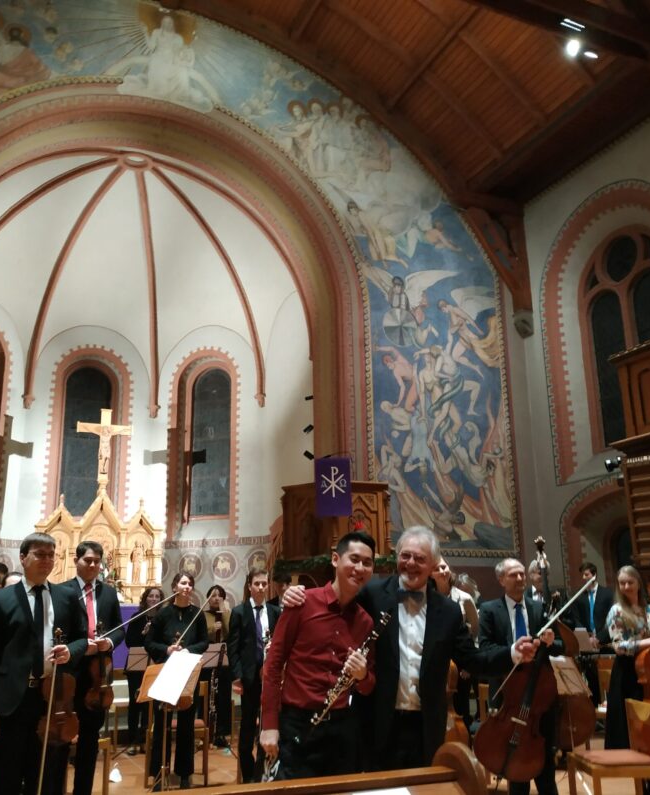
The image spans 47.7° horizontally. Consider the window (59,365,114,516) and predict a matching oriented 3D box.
[{"bbox_3d":[-4.314,0.776,13.316,0.830,2.770,0.200,7,-17,-25],"label":"window"}]

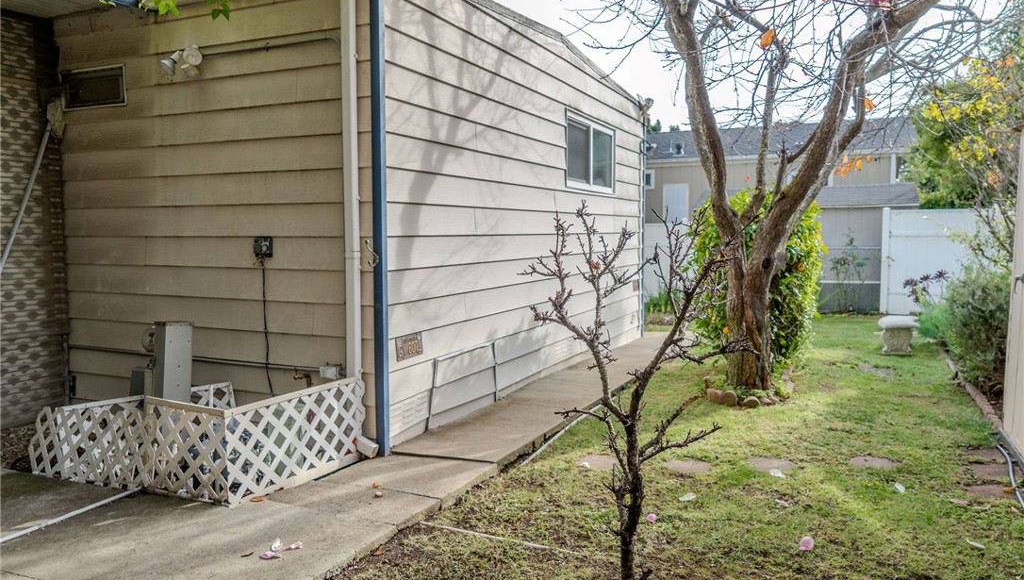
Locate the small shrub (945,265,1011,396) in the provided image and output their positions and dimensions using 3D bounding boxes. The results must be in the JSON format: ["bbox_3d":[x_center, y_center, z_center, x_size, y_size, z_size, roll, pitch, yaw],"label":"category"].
[{"bbox_3d":[4.763,0.284,6.803,0.750,1.100,1.100,2,5,26],"label":"small shrub"}]

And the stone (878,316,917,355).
[{"bbox_3d":[4.553,0.514,8.032,0.440,0.430,0.450,2,5,26],"label":"stone"}]

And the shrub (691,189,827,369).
[{"bbox_3d":[2.654,-0.116,7.271,1.400,1.850,1.300,2,5,20],"label":"shrub"}]

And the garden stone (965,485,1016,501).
[{"bbox_3d":[2.560,1.095,3.640,0.280,0.045,0.230,2,5,20],"label":"garden stone"}]

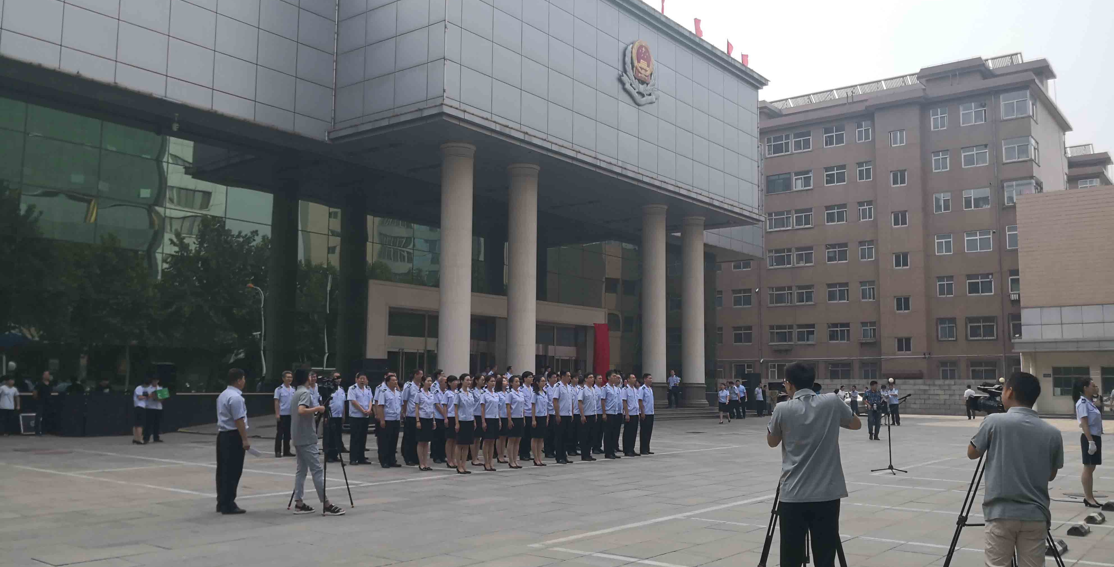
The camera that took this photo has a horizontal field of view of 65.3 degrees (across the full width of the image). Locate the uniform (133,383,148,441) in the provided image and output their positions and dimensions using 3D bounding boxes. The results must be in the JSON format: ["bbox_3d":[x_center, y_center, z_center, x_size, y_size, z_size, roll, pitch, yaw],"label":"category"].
[{"bbox_3d":[-10.113,3.107,21.100,0.380,1.340,0.420,2,-7,-12],"label":"uniform"}]

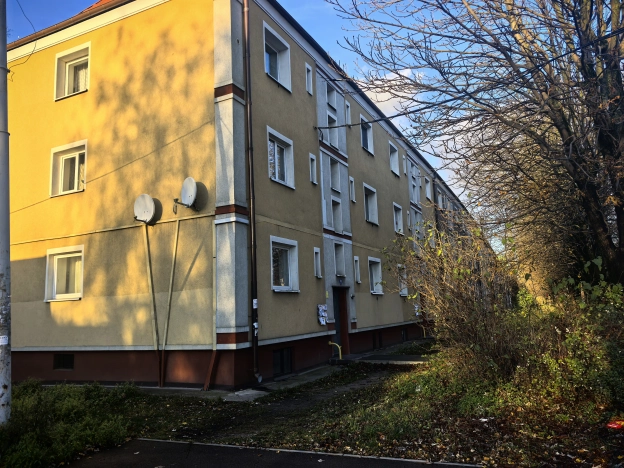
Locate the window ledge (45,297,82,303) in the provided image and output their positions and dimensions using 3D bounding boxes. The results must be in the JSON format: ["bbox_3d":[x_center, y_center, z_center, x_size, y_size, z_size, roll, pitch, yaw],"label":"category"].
[{"bbox_3d":[-6.467,1.787,12.715,1.438,0.054,0.200,-7,-10,26],"label":"window ledge"}]

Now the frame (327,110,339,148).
[{"bbox_3d":[0.629,-3.491,16.515,0.200,1.171,0.814,-7,-10,26],"label":"frame"}]

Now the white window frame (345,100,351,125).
[{"bbox_3d":[1.294,-4.445,18.076,0.170,0.936,0.423,-7,-10,26],"label":"white window frame"}]

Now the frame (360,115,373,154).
[{"bbox_3d":[2.168,-3.983,19.796,0.200,1.439,1.430,-7,-10,26],"label":"frame"}]

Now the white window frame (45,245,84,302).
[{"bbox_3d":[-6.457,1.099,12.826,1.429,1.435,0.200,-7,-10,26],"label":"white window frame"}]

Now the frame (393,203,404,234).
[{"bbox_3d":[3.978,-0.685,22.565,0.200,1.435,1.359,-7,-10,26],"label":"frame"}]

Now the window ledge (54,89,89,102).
[{"bbox_3d":[-6.672,-3.842,13.587,1.339,0.054,0.200,-7,-10,26],"label":"window ledge"}]

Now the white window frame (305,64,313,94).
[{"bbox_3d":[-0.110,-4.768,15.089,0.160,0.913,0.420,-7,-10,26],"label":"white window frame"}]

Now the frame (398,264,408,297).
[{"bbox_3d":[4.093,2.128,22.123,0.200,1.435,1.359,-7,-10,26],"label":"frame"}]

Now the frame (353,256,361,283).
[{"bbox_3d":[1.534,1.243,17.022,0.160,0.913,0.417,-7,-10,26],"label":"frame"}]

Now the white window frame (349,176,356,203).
[{"bbox_3d":[1.412,-1.591,17.628,0.170,0.876,0.423,-7,-10,26],"label":"white window frame"}]

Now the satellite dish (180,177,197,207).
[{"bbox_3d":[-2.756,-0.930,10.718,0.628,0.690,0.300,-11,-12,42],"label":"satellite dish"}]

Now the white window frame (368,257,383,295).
[{"bbox_3d":[2.402,1.643,18.913,0.200,1.383,1.430,-7,-10,26],"label":"white window frame"}]

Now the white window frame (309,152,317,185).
[{"bbox_3d":[-0.018,-1.978,14.784,0.170,0.876,0.414,-7,-10,26],"label":"white window frame"}]

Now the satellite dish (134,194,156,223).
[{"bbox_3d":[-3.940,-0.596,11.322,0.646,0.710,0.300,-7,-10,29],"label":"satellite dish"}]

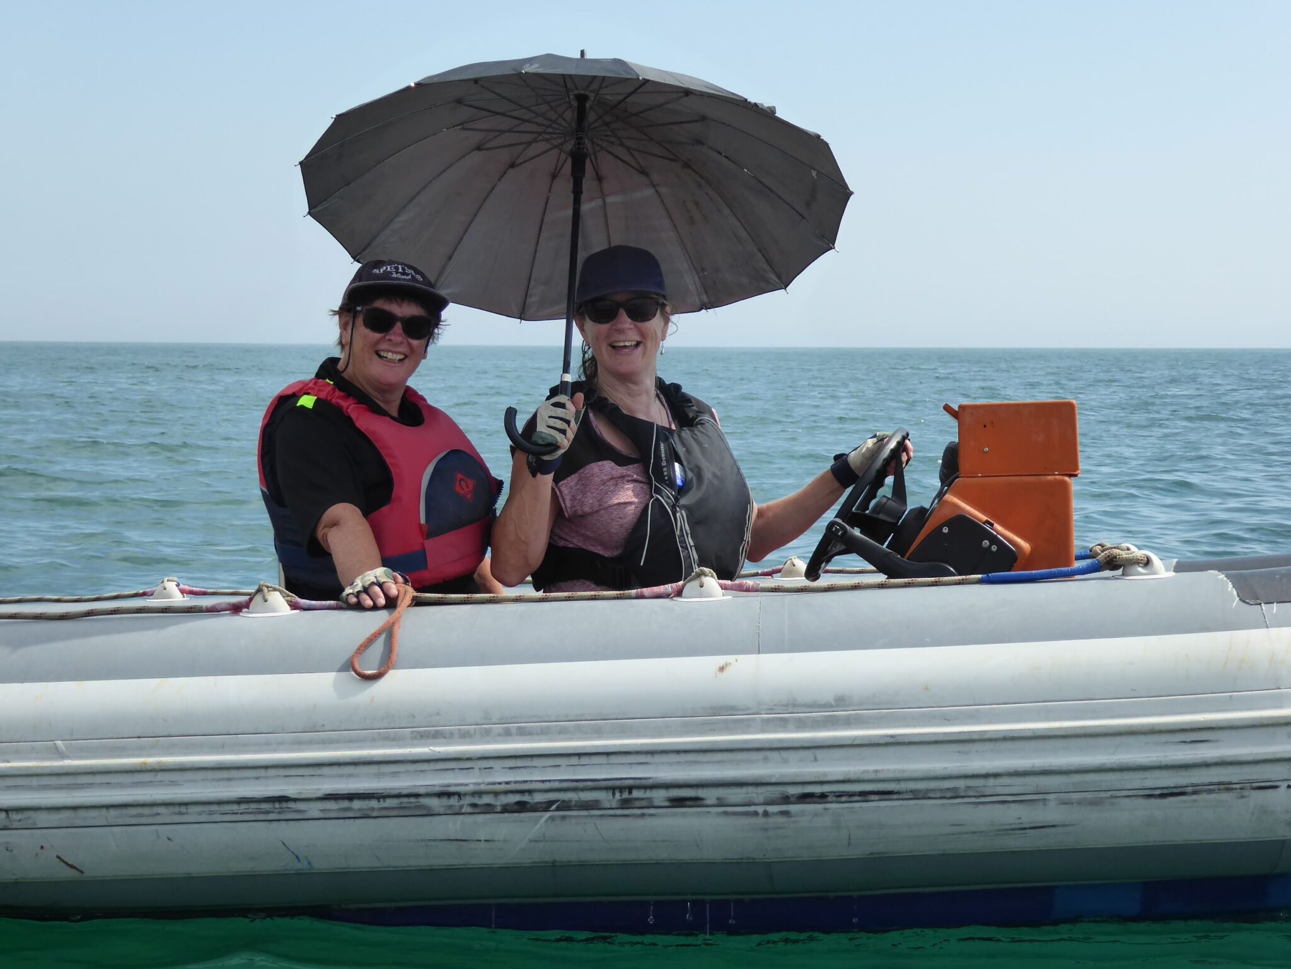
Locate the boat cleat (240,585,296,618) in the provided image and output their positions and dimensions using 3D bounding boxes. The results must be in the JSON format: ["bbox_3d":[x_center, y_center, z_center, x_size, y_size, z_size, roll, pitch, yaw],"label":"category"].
[{"bbox_3d":[-0.582,0.181,4.330,0.088,0.046,0.075,-2,2,0],"label":"boat cleat"}]

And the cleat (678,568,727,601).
[{"bbox_3d":[0.090,0.154,4.330,0.088,0.046,0.075,-2,2,0],"label":"cleat"}]

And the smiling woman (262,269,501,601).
[{"bbox_3d":[-0.445,0.148,4.870,0.580,1.076,0.680,2,3,31],"label":"smiling woman"}]

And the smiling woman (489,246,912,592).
[{"bbox_3d":[0.105,0.127,5.020,0.600,1.110,0.700,3,4,40],"label":"smiling woman"}]

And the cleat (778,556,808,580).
[{"bbox_3d":[0.321,0.182,6.070,0.088,0.046,0.075,-2,1,0],"label":"cleat"}]

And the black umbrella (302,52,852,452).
[{"bbox_3d":[-0.127,-0.428,5.022,1.010,0.795,1.010,2,-21,0],"label":"black umbrella"}]

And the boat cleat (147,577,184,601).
[{"bbox_3d":[-1.039,0.227,6.070,0.088,0.046,0.075,-2,1,0],"label":"boat cleat"}]

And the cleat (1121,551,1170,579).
[{"bbox_3d":[0.774,0.124,4.330,0.088,0.046,0.075,-2,2,0],"label":"cleat"}]

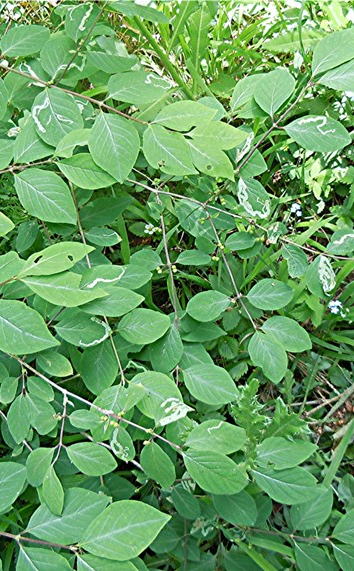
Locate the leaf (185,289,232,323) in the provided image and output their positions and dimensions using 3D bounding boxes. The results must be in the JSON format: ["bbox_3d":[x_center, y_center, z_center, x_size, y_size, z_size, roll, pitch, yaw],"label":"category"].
[{"bbox_3d":[0.034,0.023,0.720,0.050,0.012,0.037,-14,61,-8],"label":"leaf"}]

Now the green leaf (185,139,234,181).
[{"bbox_3d":[0.033,-0.125,0.662,0.067,0.011,0.043,42,58,10],"label":"green leaf"}]

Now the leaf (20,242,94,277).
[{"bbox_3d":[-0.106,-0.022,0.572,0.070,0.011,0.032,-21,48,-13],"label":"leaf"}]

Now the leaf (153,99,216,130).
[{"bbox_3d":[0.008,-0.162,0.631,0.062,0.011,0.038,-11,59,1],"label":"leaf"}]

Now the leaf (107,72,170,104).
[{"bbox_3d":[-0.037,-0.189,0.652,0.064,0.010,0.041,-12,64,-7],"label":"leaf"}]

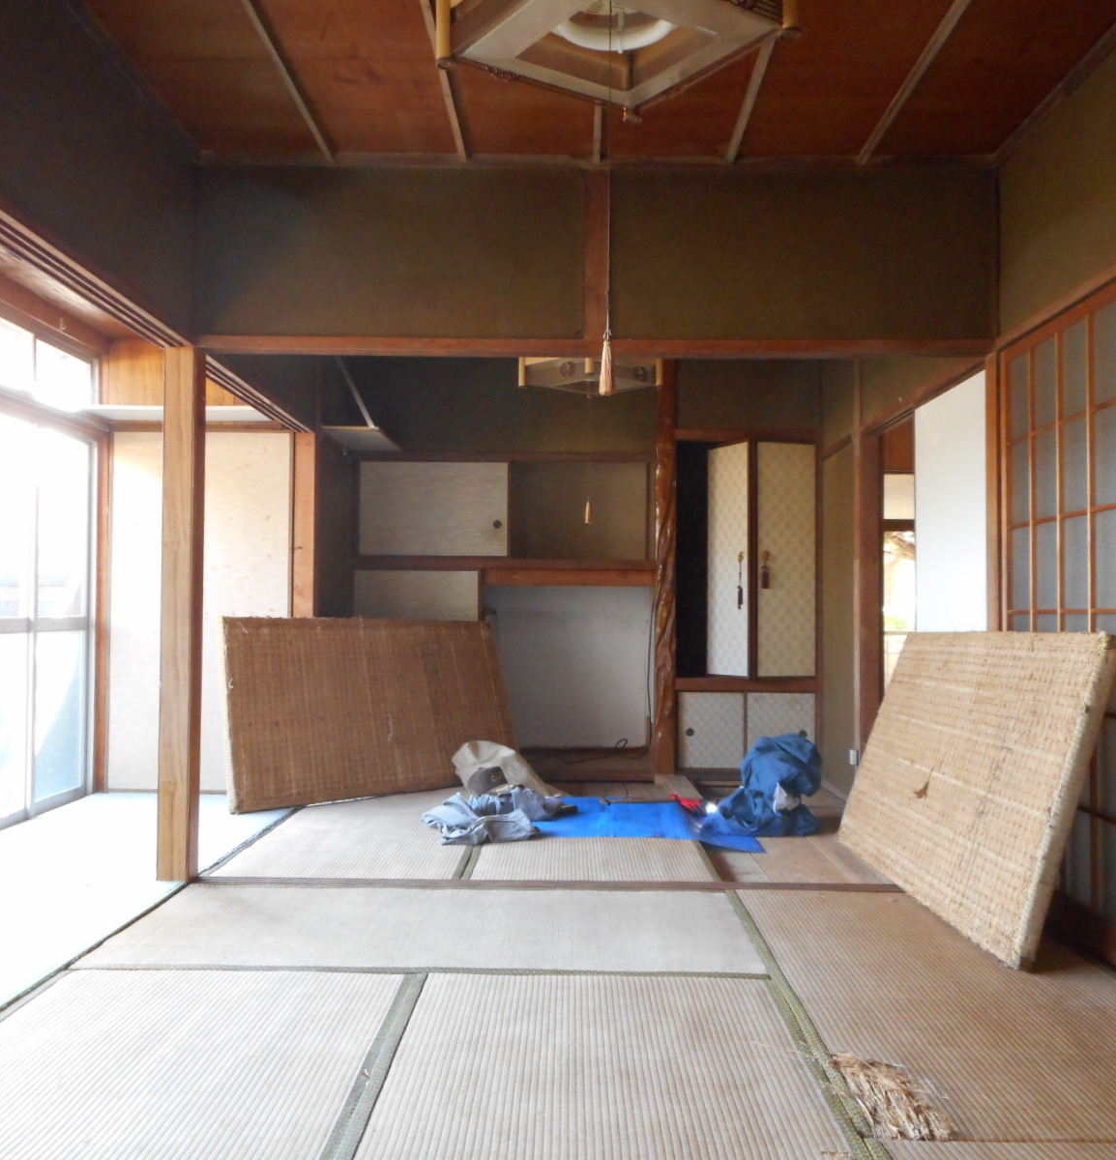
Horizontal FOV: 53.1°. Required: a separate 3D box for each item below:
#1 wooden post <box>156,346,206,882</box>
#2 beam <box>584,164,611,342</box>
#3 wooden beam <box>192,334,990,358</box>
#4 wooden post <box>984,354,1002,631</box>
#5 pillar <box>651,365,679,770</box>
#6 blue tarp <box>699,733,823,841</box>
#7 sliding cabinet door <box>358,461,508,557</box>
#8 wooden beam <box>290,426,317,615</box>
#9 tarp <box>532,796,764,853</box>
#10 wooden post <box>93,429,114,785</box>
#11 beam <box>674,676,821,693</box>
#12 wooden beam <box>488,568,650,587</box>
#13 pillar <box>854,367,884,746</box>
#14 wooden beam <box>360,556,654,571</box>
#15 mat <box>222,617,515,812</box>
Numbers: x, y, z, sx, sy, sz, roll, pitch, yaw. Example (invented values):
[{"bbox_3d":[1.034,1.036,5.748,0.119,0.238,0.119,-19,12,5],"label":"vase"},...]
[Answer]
[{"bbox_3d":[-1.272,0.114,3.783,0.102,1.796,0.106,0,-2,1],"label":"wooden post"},{"bbox_3d":[0.133,-1.080,3.768,0.089,0.585,0.095,0,-2,1],"label":"beam"},{"bbox_3d":[0.124,-0.783,3.784,2.661,0.051,0.100,0,-2,1],"label":"wooden beam"},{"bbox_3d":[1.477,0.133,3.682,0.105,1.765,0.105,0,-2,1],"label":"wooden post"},{"bbox_3d":[0.619,-0.122,6.470,0.142,2.493,0.142,0,-2,1],"label":"pillar"},{"bbox_3d":[0.906,0.896,4.999,0.547,0.408,0.420,0,-2,1],"label":"blue tarp"},{"bbox_3d":[-0.727,-0.413,6.509,0.875,0.541,0.025,0,-2,1],"label":"sliding cabinet door"},{"bbox_3d":[-1.241,0.166,5.511,0.102,1.795,0.105,0,-2,1],"label":"wooden beam"},{"bbox_3d":[0.346,1.083,4.963,1.080,0.060,1.020,0,-2,1],"label":"tarp"},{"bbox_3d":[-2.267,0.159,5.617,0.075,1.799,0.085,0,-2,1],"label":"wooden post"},{"bbox_3d":[1.082,0.600,6.431,0.819,0.073,0.120,0,-2,1],"label":"beam"},{"bbox_3d":[0.062,-0.008,6.420,0.986,0.098,0.095,0,-2,1],"label":"wooden beam"},{"bbox_3d":[1.526,0.027,5.492,0.108,2.128,0.108,0,-2,1],"label":"pillar"},{"bbox_3d":[-0.310,-0.091,6.408,1.700,0.083,0.100,0,-2,1],"label":"wooden beam"},{"bbox_3d":[-0.889,0.644,5.651,0.056,0.880,1.760,-21,-17,39],"label":"mat"}]

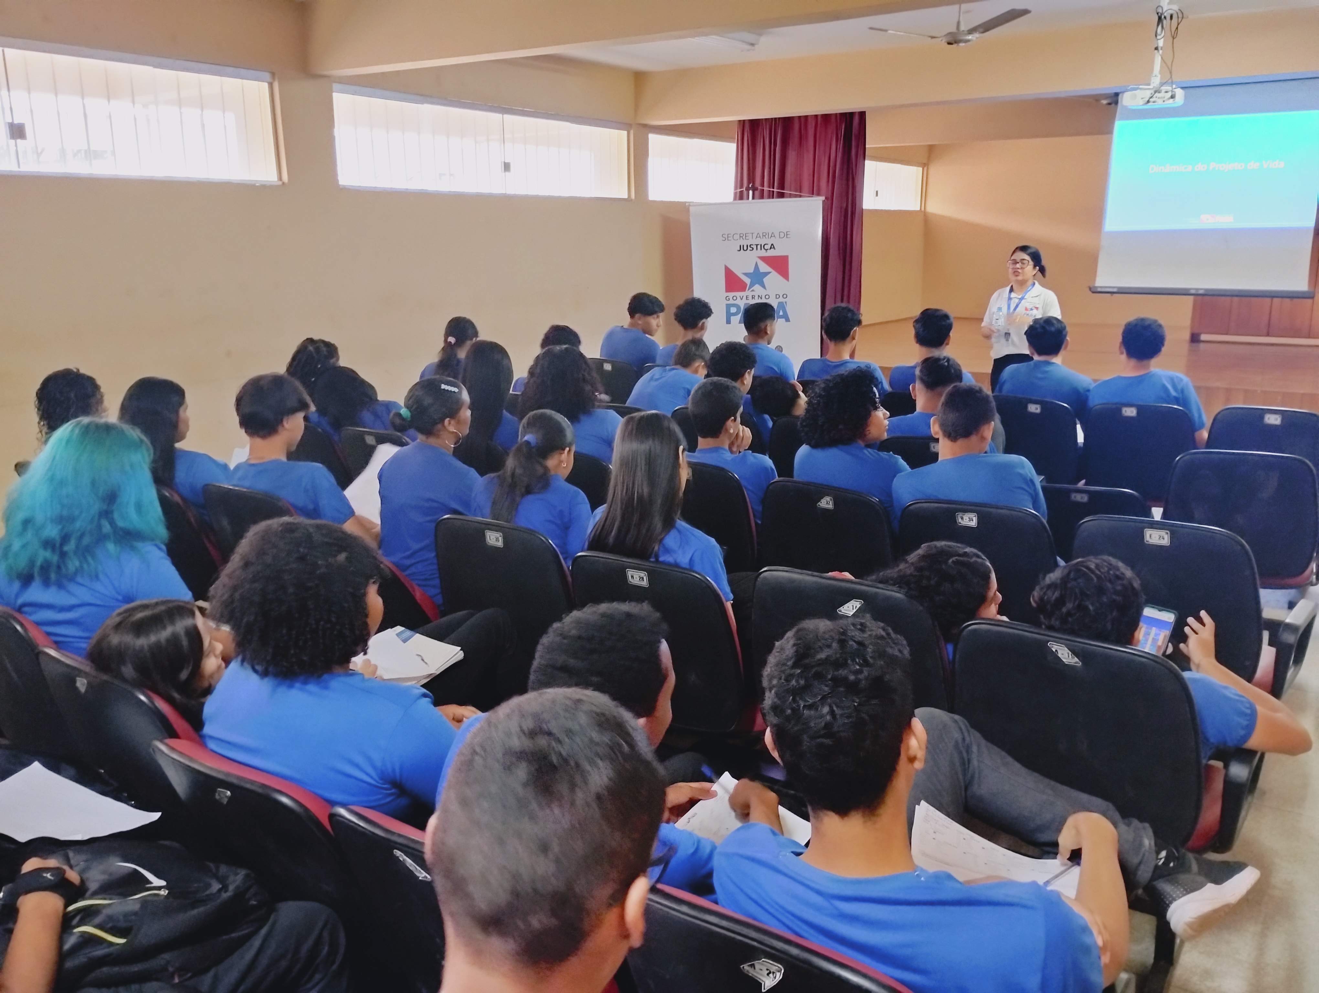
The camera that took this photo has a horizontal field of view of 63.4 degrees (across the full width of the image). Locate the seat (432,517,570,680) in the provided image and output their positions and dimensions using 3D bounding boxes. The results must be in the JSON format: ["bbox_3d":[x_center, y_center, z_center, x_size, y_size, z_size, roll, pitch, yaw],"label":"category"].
[{"bbox_3d":[-0.312,0.433,3.358,0.530,0.875,0.620,8,17,32],"label":"seat"}]

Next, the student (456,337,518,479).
[{"bbox_3d":[-0.575,-0.065,4.610,0.460,1.237,0.750,8,17,32],"label":"student"}]

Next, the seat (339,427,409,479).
[{"bbox_3d":[-1.013,0.106,4.832,0.560,0.870,0.620,8,16,31],"label":"seat"}]

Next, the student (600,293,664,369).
[{"bbox_3d":[-0.067,-0.720,7.272,0.480,1.320,0.740,10,17,38],"label":"student"}]

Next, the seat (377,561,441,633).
[{"bbox_3d":[-0.755,0.405,3.626,0.560,0.870,0.620,8,16,31],"label":"seat"}]

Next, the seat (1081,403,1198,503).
[{"bbox_3d":[2.400,-0.063,5.368,0.520,0.895,0.620,8,16,31],"label":"seat"}]

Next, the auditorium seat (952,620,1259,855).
[{"bbox_3d":[1.017,0.656,2.543,0.560,0.870,0.620,8,16,31],"label":"auditorium seat"}]

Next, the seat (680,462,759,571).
[{"bbox_3d":[0.296,0.261,4.141,0.520,0.895,0.620,8,16,31],"label":"seat"}]

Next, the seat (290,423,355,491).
[{"bbox_3d":[-1.488,0.021,5.157,0.520,0.895,0.620,8,16,31],"label":"seat"}]

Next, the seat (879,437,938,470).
[{"bbox_3d":[1.263,0.134,4.558,0.550,0.890,0.650,8,16,33],"label":"seat"}]

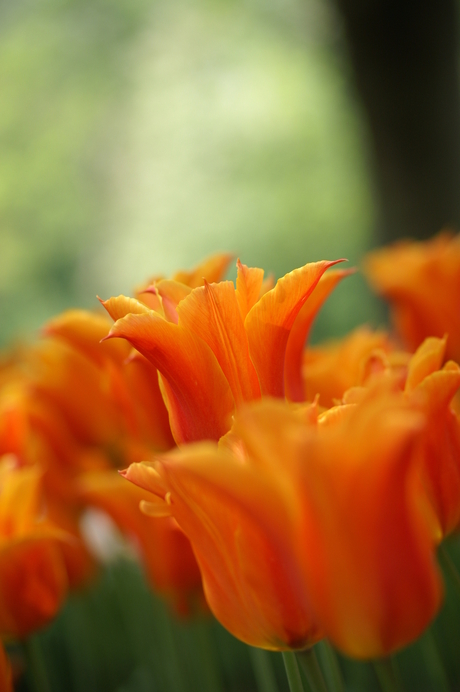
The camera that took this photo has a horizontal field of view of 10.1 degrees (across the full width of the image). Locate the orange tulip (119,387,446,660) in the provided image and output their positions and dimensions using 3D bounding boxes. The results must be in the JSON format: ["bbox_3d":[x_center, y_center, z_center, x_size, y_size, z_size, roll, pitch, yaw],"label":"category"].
[{"bbox_3d":[0.017,0.059,0.840,0.102,0.086,0.088,0,3,0],"label":"orange tulip"}]

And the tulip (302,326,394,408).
[{"bbox_3d":[0.050,0.014,1.100,0.056,0.054,0.054,0,3,0],"label":"tulip"}]

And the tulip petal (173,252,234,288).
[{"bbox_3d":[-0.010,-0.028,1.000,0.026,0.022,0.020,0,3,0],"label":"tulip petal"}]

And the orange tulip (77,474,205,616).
[{"bbox_3d":[-0.033,0.085,1.100,0.068,0.064,0.064,0,3,0],"label":"orange tulip"}]

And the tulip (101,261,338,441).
[{"bbox_3d":[-0.002,0.006,0.930,0.088,0.076,0.080,0,3,0],"label":"tulip"}]

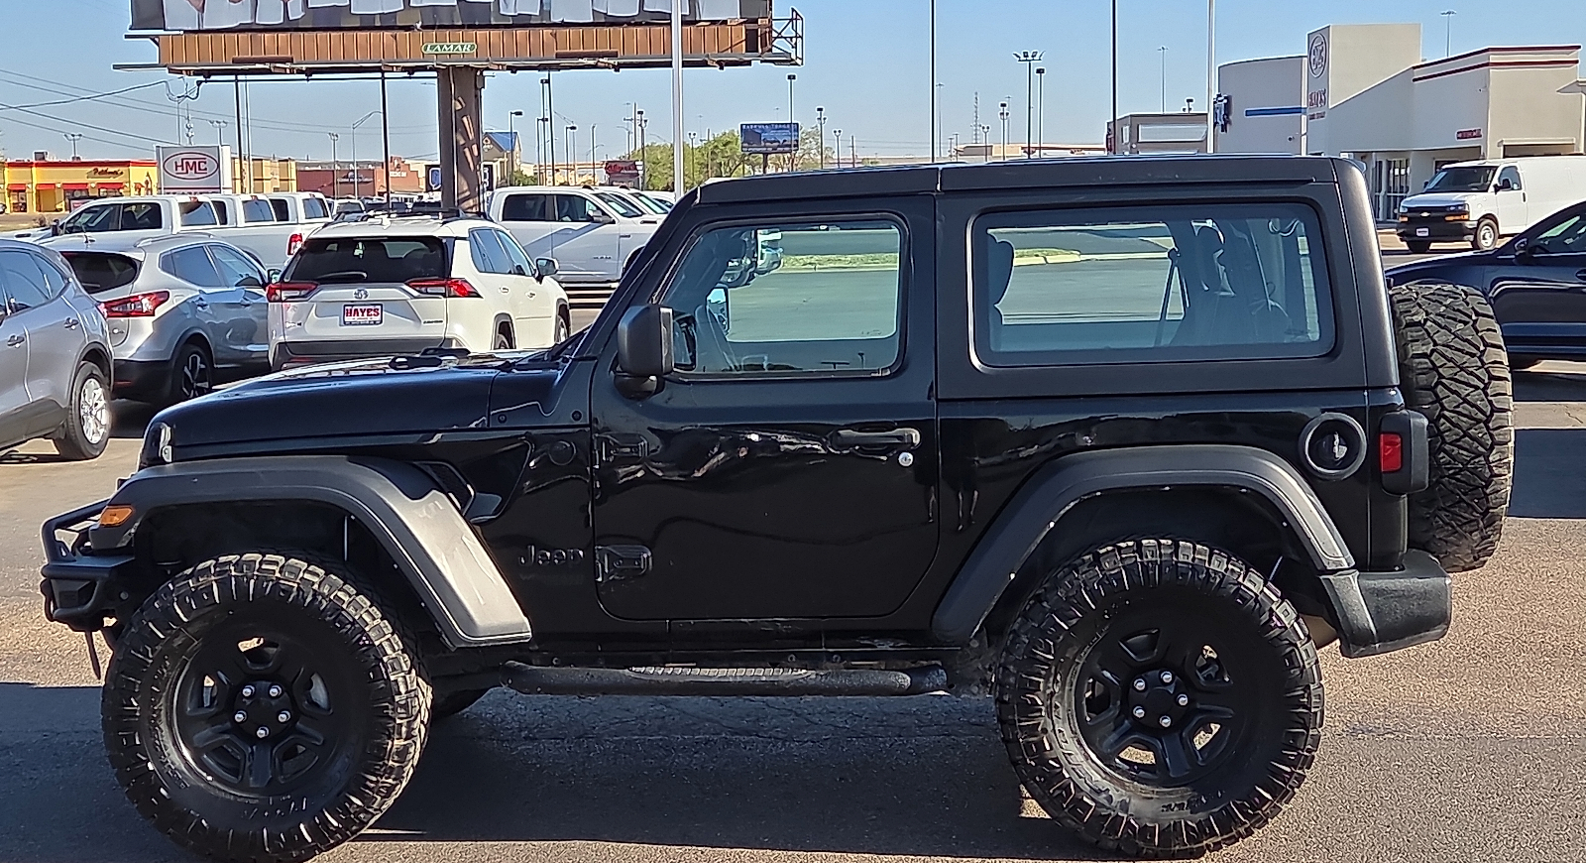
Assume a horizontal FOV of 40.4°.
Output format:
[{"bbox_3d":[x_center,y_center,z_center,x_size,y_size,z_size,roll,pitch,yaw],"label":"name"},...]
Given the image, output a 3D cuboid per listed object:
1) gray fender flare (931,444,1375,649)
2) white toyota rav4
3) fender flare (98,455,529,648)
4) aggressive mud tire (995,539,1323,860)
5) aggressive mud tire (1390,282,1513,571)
[{"bbox_3d":[0.959,0.309,5.799,1.180,0.535,0.180,-1,6,2],"label":"gray fender flare"},{"bbox_3d":[-3.271,-1.134,19.883,1.860,1.700,4.600,0,6,6],"label":"white toyota rav4"},{"bbox_3d":[-1.310,0.323,5.940,1.200,0.520,0.270,-1,6,2],"label":"fender flare"},{"bbox_3d":[0.997,0.727,5.903,0.859,0.854,0.305,-1,6,2],"label":"aggressive mud tire"},{"bbox_3d":[1.933,-0.015,6.580,0.285,0.870,0.870,-1,6,2],"label":"aggressive mud tire"}]

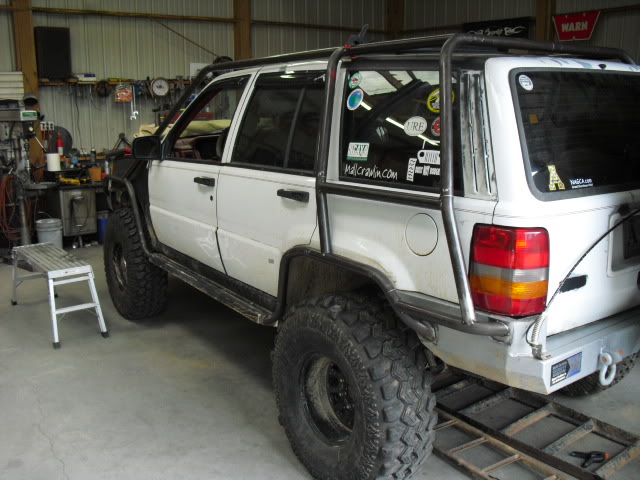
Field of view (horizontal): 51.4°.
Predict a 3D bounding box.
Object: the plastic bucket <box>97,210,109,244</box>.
[{"bbox_3d":[-2.415,-0.131,7.600,0.290,0.360,0.290,-4,14,-18],"label":"plastic bucket"}]

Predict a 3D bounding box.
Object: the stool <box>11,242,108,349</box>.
[{"bbox_3d":[-2.016,0.361,5.048,0.360,0.500,1.170,-10,16,-37],"label":"stool"}]

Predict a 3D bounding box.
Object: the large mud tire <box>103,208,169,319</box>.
[{"bbox_3d":[-1.419,0.175,5.102,0.310,0.870,0.870,-8,15,-31],"label":"large mud tire"}]

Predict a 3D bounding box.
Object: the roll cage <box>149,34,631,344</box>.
[{"bbox_3d":[0.430,-0.523,3.560,1.800,0.980,2.850,-9,16,-35],"label":"roll cage"}]

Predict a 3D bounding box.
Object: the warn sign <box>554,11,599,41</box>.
[{"bbox_3d":[3.400,-2.830,8.820,0.020,0.345,0.700,-10,16,-36],"label":"warn sign"}]

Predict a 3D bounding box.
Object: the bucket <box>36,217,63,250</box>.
[{"bbox_3d":[-2.963,-0.041,7.300,0.295,0.360,0.295,-5,14,-22],"label":"bucket"}]

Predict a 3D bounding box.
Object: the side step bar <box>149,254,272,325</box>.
[{"bbox_3d":[-0.661,0.256,3.710,0.115,0.070,1.400,-9,16,-35],"label":"side step bar"}]

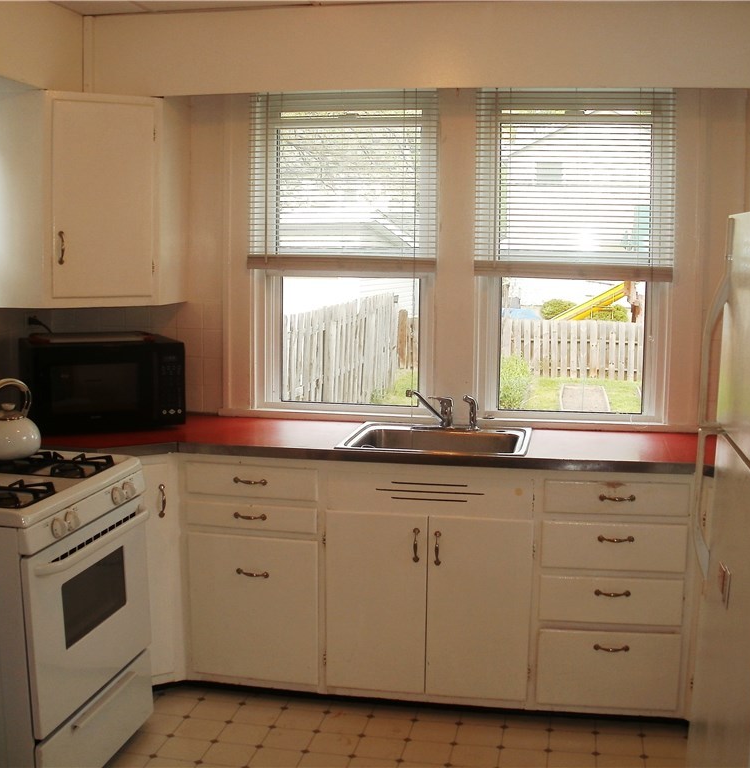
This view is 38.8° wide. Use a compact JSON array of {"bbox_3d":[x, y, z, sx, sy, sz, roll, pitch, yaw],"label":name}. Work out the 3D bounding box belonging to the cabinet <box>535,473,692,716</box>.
[{"bbox_3d":[0.810,0.652,3.697,0.490,0.802,0.590,2,7,11],"label":"cabinet"}]

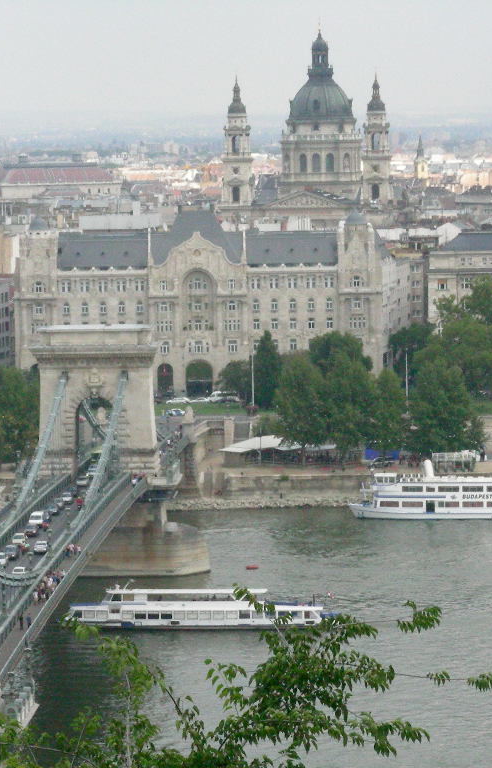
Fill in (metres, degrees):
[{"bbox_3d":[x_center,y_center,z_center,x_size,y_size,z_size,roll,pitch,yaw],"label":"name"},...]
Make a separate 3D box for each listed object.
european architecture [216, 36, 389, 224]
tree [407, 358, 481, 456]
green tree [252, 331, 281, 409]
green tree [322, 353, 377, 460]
[{"bbox_3d":[26.560,-78.120,1175.520,57.000,91.900,87.000,0,4,7],"label":"european architecture"},{"bbox_3d":[35.720,4.860,601.460,13.670,18.890,12.500,-1,4,3],"label":"tree"},{"bbox_3d":[4.180,-2.960,682.000,5.710,15.910,5.800,-1,4,3],"label":"green tree"},{"bbox_3d":[18.340,4.530,598.170,9.810,20.370,9.810,-1,4,0],"label":"green tree"}]

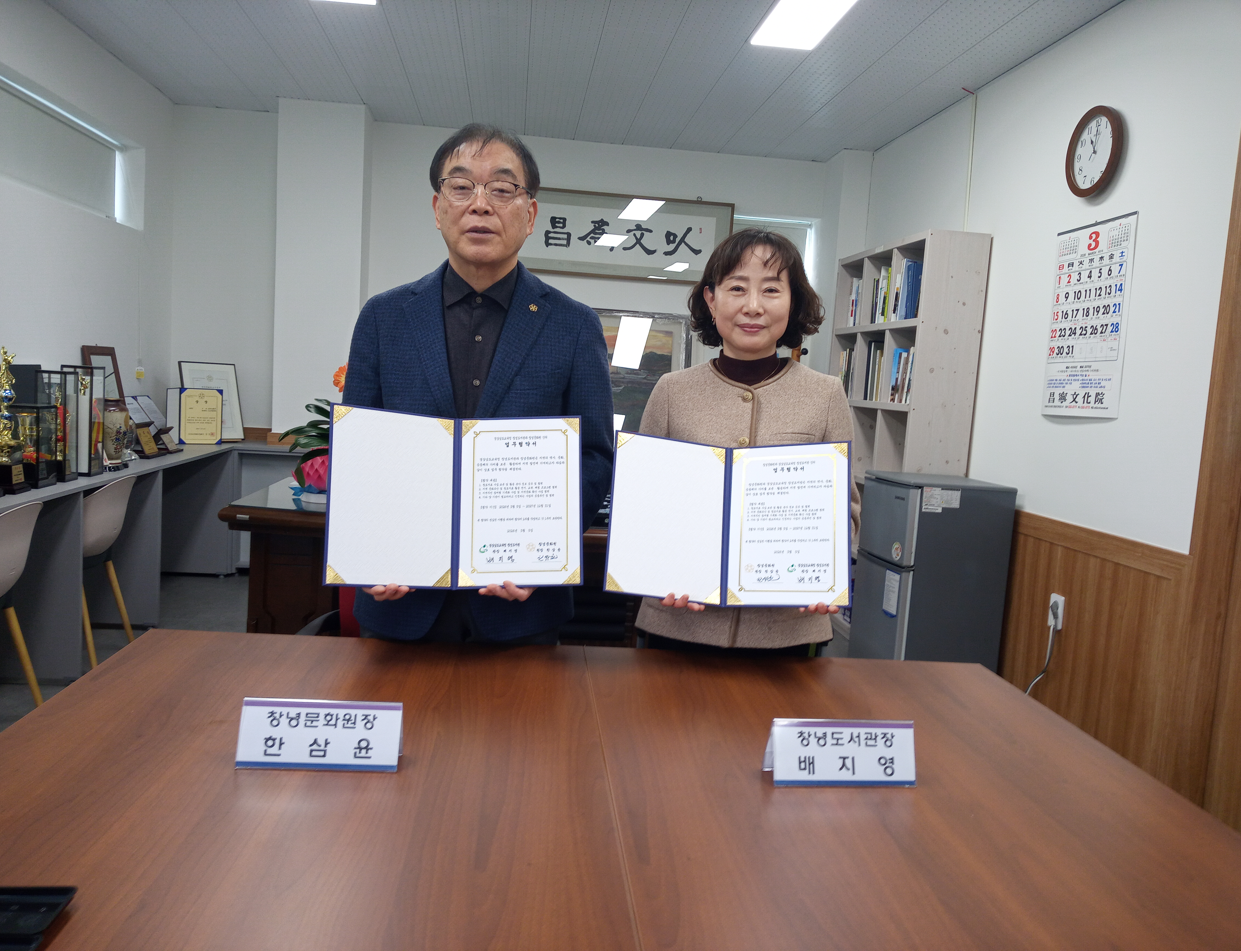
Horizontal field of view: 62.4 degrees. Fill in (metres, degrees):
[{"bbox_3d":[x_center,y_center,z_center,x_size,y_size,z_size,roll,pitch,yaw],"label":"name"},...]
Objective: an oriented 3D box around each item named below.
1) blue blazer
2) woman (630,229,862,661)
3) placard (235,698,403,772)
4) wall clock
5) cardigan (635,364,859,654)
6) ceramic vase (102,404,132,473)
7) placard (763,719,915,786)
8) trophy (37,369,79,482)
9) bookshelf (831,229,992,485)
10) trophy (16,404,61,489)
[{"bbox_3d":[-0.274,-0.039,1.990,0.525,0.750,0.310,3,6,-7],"label":"blue blazer"},{"bbox_3d":[0.232,0.296,2.042,0.450,1.535,0.330,4,5,1],"label":"woman"},{"bbox_3d":[-0.373,0.322,1.288,0.193,0.081,0.060,3,6,-7],"label":"placard"},{"bbox_3d":[1.756,-1.203,3.819,0.040,0.330,0.330,3,5,-6],"label":"wall clock"},{"bbox_3d":[0.252,0.062,2.015,0.450,0.580,0.300,4,5,1],"label":"cardigan"},{"bbox_3d":[-2.136,-0.171,4.336,0.118,0.302,0.118,3,5,-6],"label":"ceramic vase"},{"bbox_3d":[0.298,0.370,1.385,0.198,0.082,0.056,3,5,-9],"label":"placard"},{"bbox_3d":[-2.147,-0.188,3.908,0.108,0.416,0.108,3,5,-6],"label":"trophy"},{"bbox_3d":[1.396,-0.162,5.326,0.300,2.000,1.250,3,5,-6],"label":"bookshelf"},{"bbox_3d":[-2.130,-0.105,3.713,0.108,0.293,0.134,3,5,-6],"label":"trophy"}]

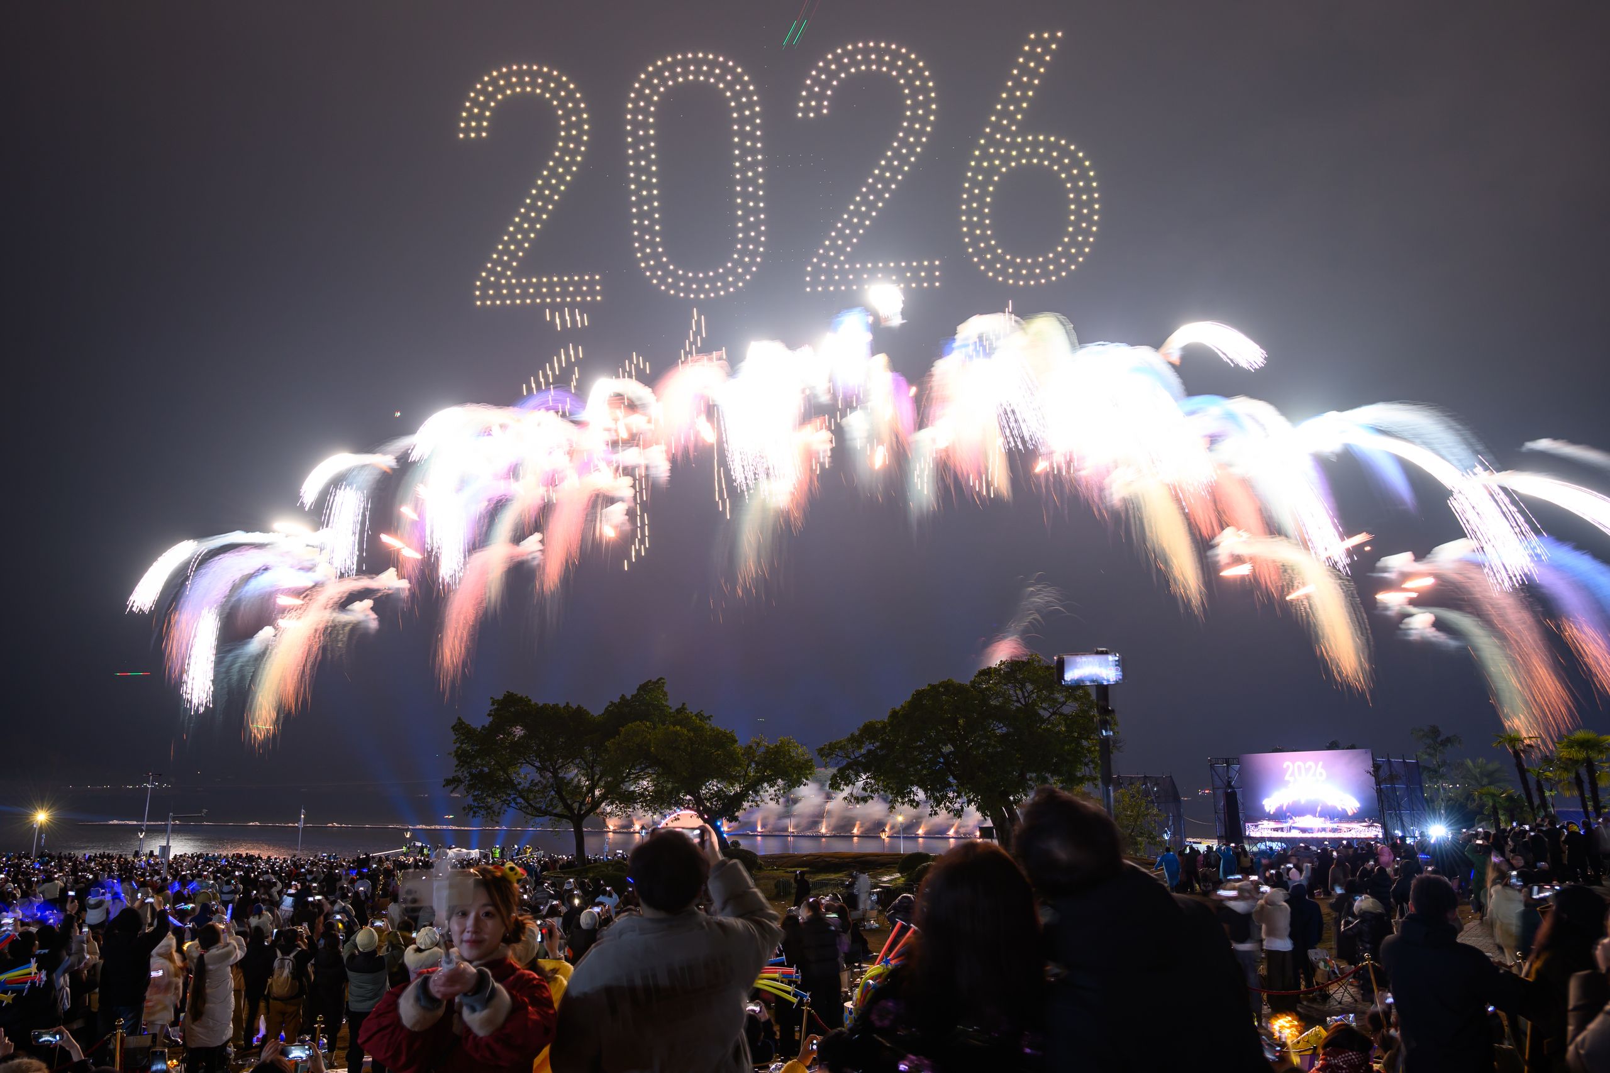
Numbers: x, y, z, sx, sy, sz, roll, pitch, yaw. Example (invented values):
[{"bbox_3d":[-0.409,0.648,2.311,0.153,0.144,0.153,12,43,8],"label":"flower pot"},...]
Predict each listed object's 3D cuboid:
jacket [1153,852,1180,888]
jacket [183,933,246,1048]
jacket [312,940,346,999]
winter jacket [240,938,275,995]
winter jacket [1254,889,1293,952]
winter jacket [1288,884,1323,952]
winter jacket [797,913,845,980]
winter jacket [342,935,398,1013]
[{"bbox_3d":[13.262,12.215,41.000,0.880,1.220,0.500,-2,-14,8],"label":"jacket"},{"bbox_3d":[-6.603,5.080,12.500,0.600,1.120,0.520,-1,-14,4],"label":"jacket"},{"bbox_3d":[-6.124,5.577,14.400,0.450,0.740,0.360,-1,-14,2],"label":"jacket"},{"bbox_3d":[-7.595,5.960,15.500,0.470,0.740,0.360,-1,-14,2],"label":"winter jacket"},{"bbox_3d":[7.209,5.907,17.200,0.550,0.880,0.450,-2,-14,6],"label":"winter jacket"},{"bbox_3d":[8.339,6.336,18.600,0.550,1.050,0.400,-2,-14,8],"label":"winter jacket"},{"bbox_3d":[0.208,5.204,14.200,0.570,0.780,0.400,1,-14,-3],"label":"winter jacket"},{"bbox_3d":[-4.937,4.976,12.700,0.580,0.800,0.480,-1,-14,2],"label":"winter jacket"}]

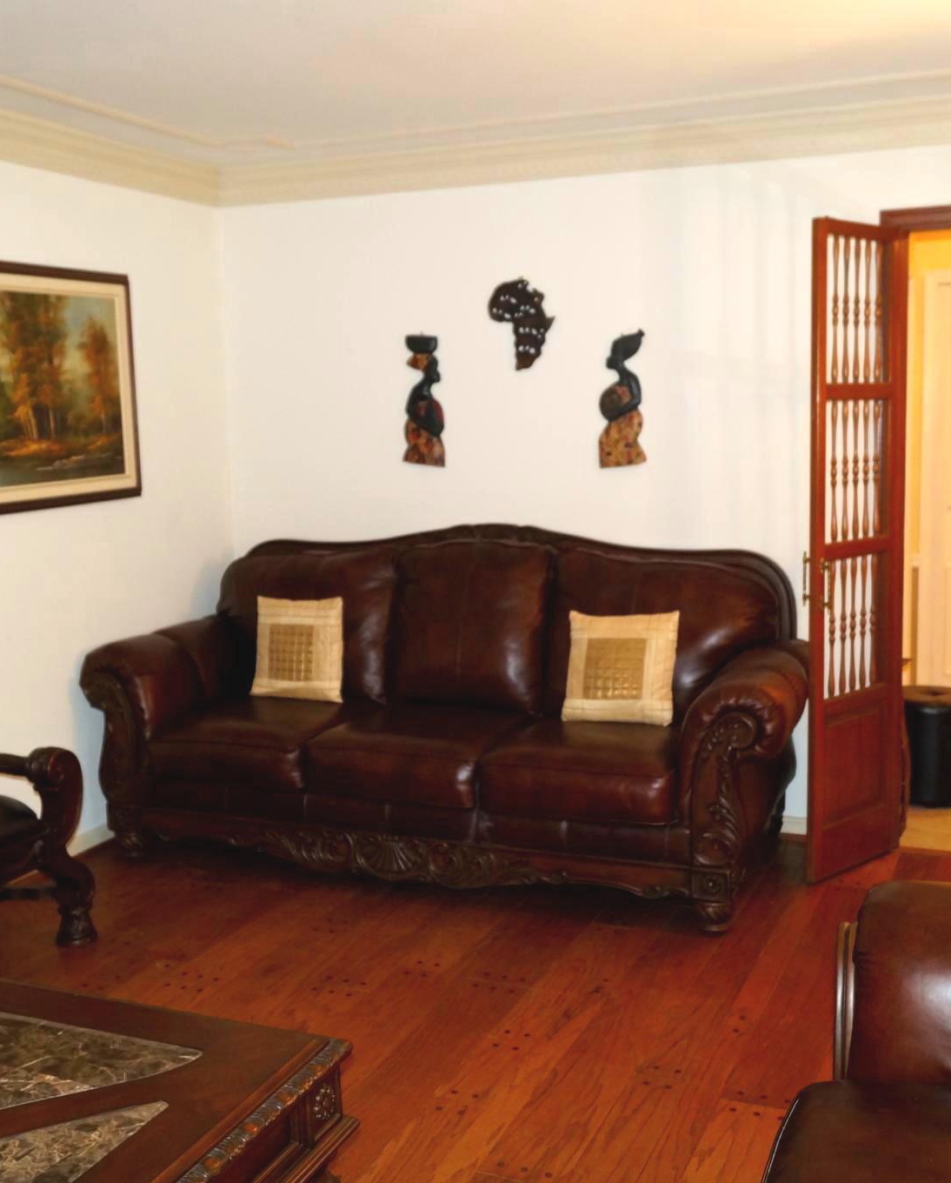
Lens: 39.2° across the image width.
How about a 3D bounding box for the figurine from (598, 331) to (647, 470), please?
[{"bbox_3d":[0.518,-0.674,4.725,0.180,0.487,0.035,2,9,24],"label":"figurine"}]

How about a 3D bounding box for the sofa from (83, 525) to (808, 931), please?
[{"bbox_3d":[-0.085,0.356,4.572,2.390,1.095,0.990,2,9,24],"label":"sofa"}]

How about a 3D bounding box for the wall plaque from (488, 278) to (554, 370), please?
[{"bbox_3d":[0.162,-0.970,4.844,0.262,0.322,0.025,2,9,24],"label":"wall plaque"}]

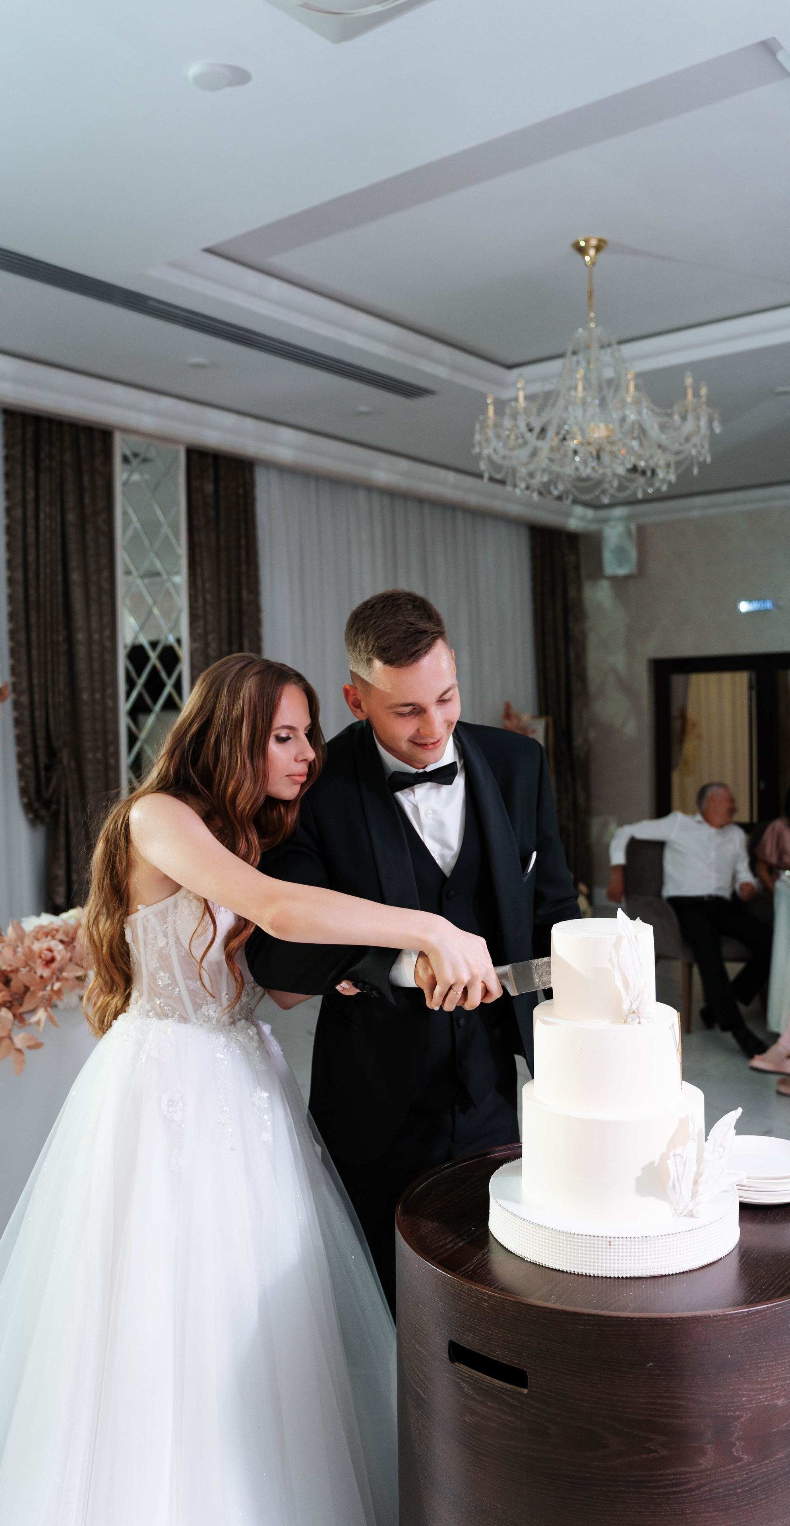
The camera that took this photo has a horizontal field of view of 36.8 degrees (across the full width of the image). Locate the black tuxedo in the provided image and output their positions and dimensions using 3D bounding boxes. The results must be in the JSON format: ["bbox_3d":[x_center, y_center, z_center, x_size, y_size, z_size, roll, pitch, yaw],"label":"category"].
[{"bbox_3d":[0.040,0.707,2.070,0.590,1.540,0.430,-2,3,-19],"label":"black tuxedo"}]

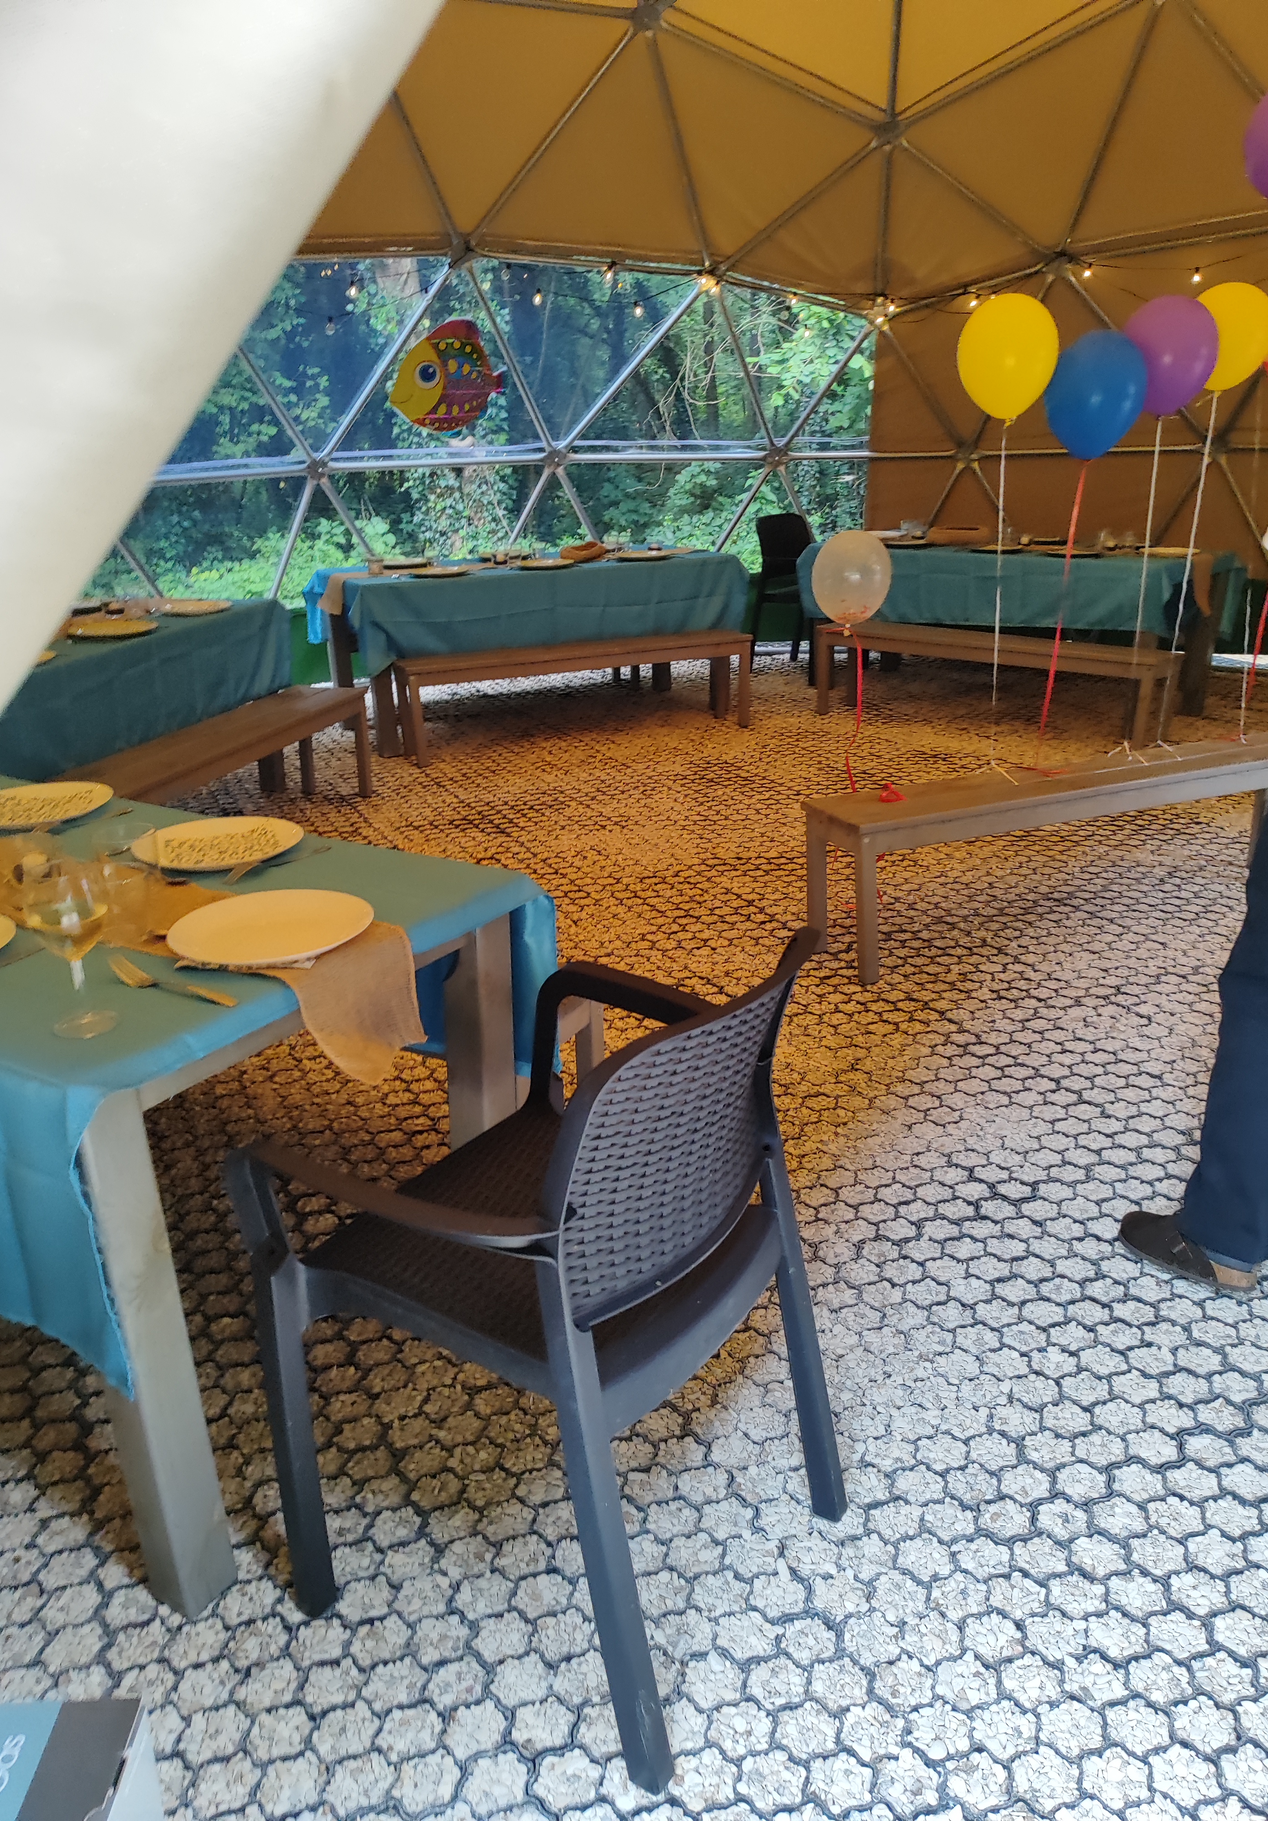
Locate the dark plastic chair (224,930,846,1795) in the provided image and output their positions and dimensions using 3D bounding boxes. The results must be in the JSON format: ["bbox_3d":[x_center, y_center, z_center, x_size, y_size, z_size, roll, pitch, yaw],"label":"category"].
[{"bbox_3d":[-0.071,0.463,1.597,0.565,0.870,0.600,12,25,33],"label":"dark plastic chair"}]

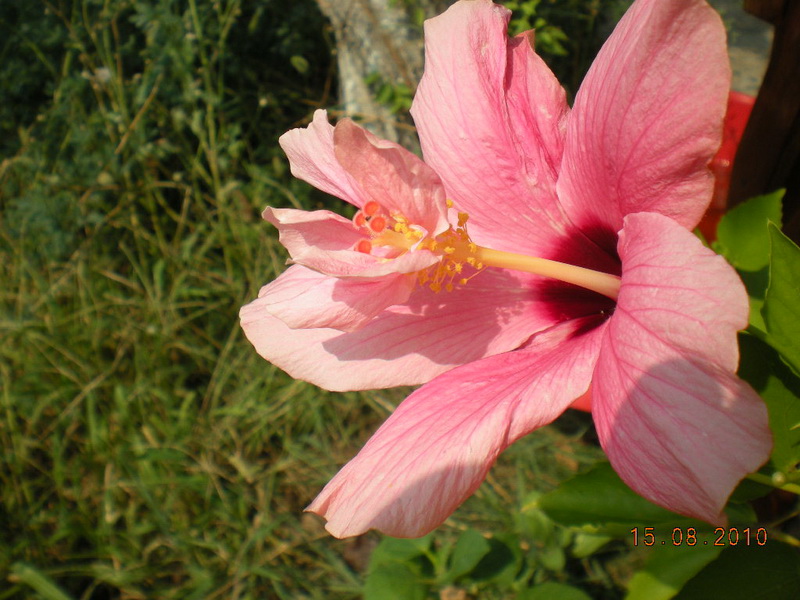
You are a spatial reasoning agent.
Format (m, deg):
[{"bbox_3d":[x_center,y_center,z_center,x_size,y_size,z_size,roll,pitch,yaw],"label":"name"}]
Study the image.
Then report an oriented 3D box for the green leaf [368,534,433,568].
[{"bbox_3d":[0.000,0.165,0.580,0.041,0.010,0.026,-2,37,2],"label":"green leaf"}]

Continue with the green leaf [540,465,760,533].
[{"bbox_3d":[0.084,0.068,0.300,0.070,0.015,0.030,1,45,1],"label":"green leaf"}]

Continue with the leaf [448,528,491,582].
[{"bbox_3d":[0.045,0.168,0.580,0.022,0.010,0.033,18,56,28],"label":"leaf"}]

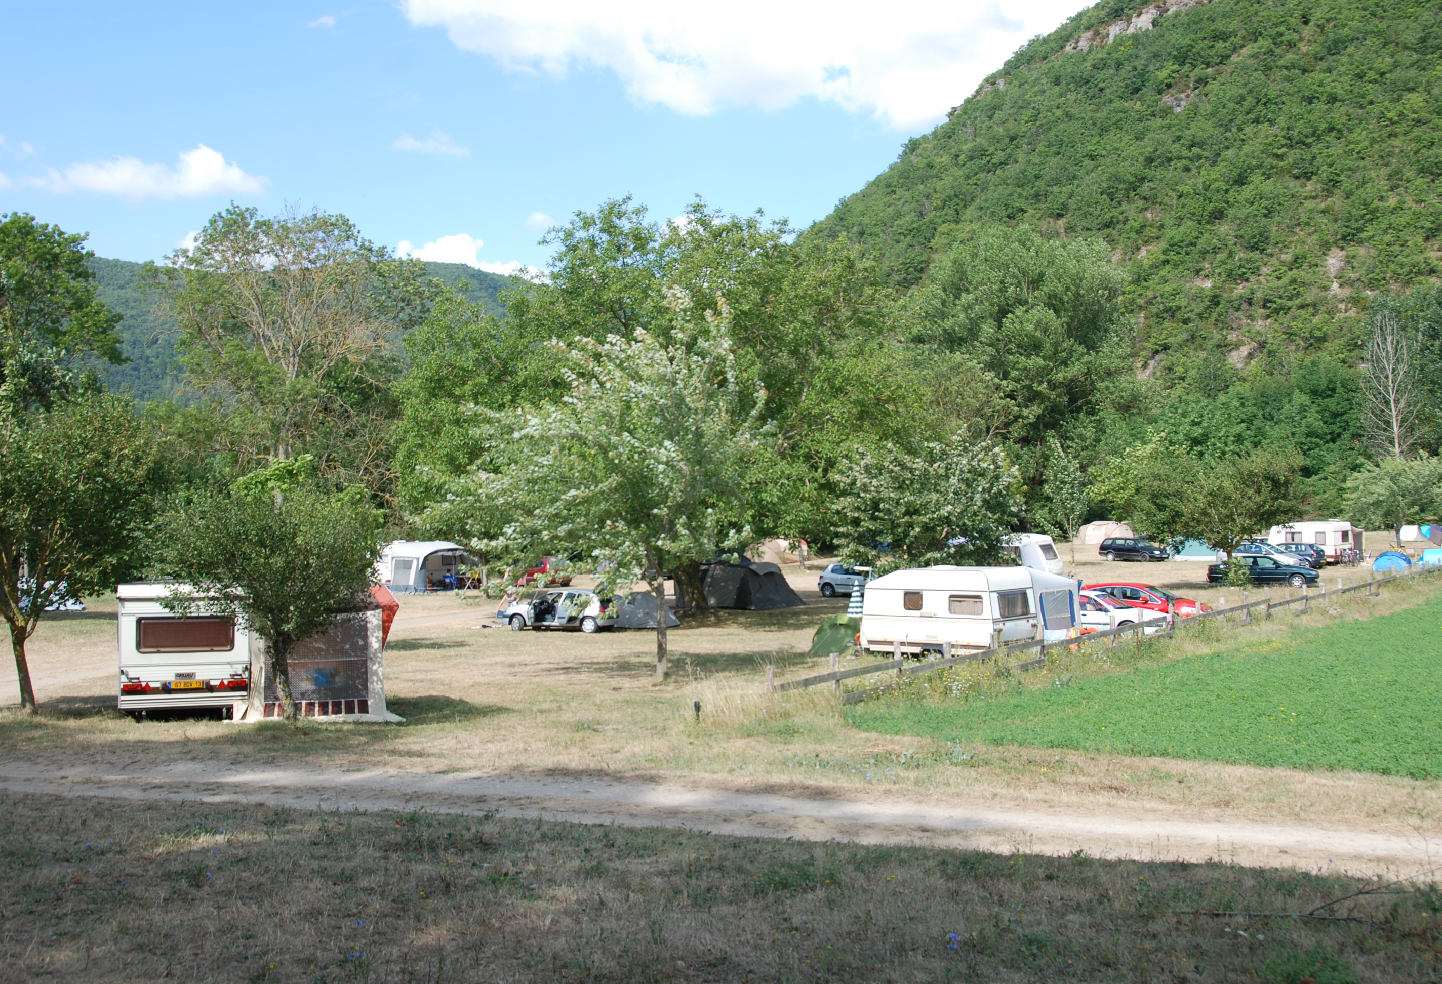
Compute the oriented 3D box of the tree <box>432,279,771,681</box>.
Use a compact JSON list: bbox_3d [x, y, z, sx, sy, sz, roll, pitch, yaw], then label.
[{"bbox_3d":[-2.444,-0.183,29.300,6.500,7.700,6.100,0,-1,0],"label":"tree"}]

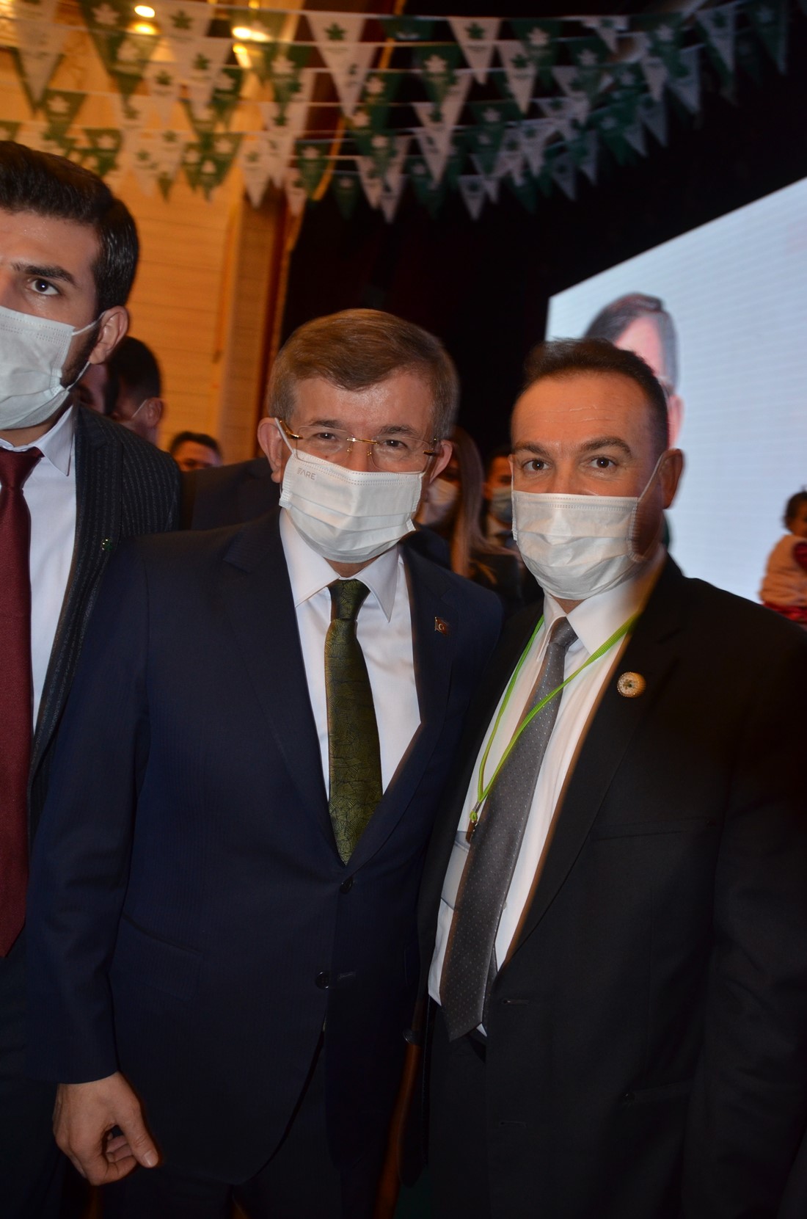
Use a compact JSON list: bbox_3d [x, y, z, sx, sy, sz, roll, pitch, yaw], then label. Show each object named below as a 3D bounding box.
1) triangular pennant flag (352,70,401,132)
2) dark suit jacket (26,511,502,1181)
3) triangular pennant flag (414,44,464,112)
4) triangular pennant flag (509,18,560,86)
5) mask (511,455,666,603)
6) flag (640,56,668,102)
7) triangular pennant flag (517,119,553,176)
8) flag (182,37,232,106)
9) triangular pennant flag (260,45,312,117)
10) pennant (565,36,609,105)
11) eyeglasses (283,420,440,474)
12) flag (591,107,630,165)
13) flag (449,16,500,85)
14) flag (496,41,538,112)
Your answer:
[{"bbox_3d":[-0.152,-2.525,4.577,0.245,0.300,0.020,3,6,-18],"label":"triangular pennant flag"},{"bbox_3d":[-0.145,0.265,1.000,0.510,0.740,0.290,5,6,-21],"label":"dark suit jacket"},{"bbox_3d":[0.156,-2.321,3.980,0.210,0.300,0.020,4,5,6],"label":"triangular pennant flag"},{"bbox_3d":[0.617,-2.663,4.386,0.245,0.300,0.020,3,6,-18],"label":"triangular pennant flag"},{"bbox_3d":[0.175,-0.084,0.915,0.152,0.137,0.120,2,8,27],"label":"mask"},{"bbox_3d":[1.078,-2.348,3.950,0.190,0.300,0.020,-1,5,6],"label":"flag"},{"bbox_3d":[0.674,-2.359,4.650,0.195,0.290,0.020,2,5,6],"label":"triangular pennant flag"},{"bbox_3d":[-0.853,-2.328,3.950,0.215,0.300,0.020,4,5,6],"label":"flag"},{"bbox_3d":[-0.573,-2.510,4.338,0.245,0.300,0.020,3,6,-18],"label":"triangular pennant flag"},{"bbox_3d":[0.803,-2.354,3.980,0.200,0.300,0.020,2,5,6],"label":"pennant"},{"bbox_3d":[-0.050,-0.166,0.952,0.144,0.045,0.137,6,7,-8],"label":"eyeglasses"},{"bbox_3d":[1.044,-2.387,4.600,0.200,0.300,0.020,-4,5,7],"label":"flag"},{"bbox_3d":[0.328,-2.689,4.414,0.245,0.300,0.020,3,6,-18],"label":"flag"},{"bbox_3d":[0.490,-2.305,3.950,0.200,0.310,0.020,0,5,6],"label":"flag"}]

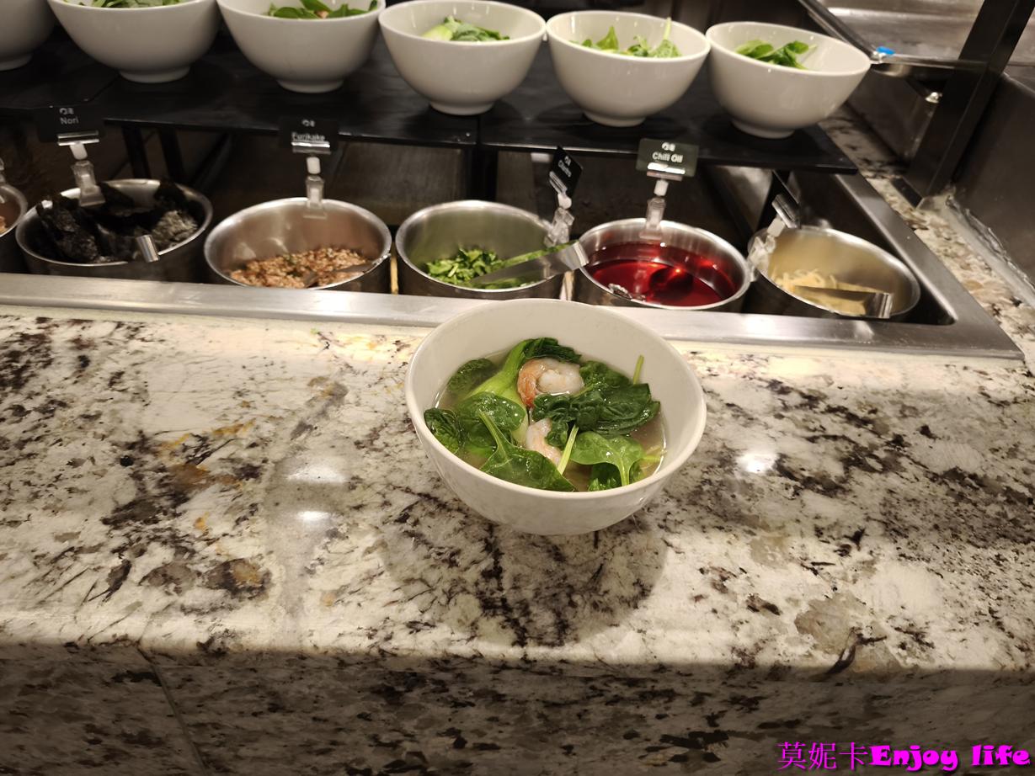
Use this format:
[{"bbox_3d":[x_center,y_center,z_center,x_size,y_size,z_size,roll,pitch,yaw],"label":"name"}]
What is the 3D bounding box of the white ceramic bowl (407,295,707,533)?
[{"bbox_3d":[0.017,0.027,0.400,0.160,0.080,0.160,2,42,-5],"label":"white ceramic bowl"}]

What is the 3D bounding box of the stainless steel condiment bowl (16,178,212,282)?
[{"bbox_3d":[-0.353,-0.105,0.640,0.154,0.115,0.154,2,42,-5],"label":"stainless steel condiment bowl"}]

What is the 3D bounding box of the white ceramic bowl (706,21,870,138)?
[{"bbox_3d":[0.267,-0.313,0.716,0.160,0.080,0.160,4,42,-3],"label":"white ceramic bowl"}]

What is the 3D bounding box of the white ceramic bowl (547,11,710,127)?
[{"bbox_3d":[0.106,-0.321,0.707,0.160,0.080,0.160,4,42,-3],"label":"white ceramic bowl"}]

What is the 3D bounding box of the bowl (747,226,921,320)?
[{"bbox_3d":[0.294,-0.070,0.686,0.154,0.115,0.154,2,42,-5],"label":"bowl"}]

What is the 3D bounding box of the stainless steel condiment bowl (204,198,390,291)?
[{"bbox_3d":[-0.195,-0.087,0.641,0.154,0.115,0.154,2,42,-5],"label":"stainless steel condiment bowl"}]

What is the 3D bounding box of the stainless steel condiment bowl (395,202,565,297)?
[{"bbox_3d":[-0.037,-0.091,0.665,0.154,0.115,0.154,2,42,-5],"label":"stainless steel condiment bowl"}]

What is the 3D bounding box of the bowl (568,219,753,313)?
[{"bbox_3d":[0.129,-0.075,0.670,0.154,0.115,0.154,4,42,-3],"label":"bowl"}]

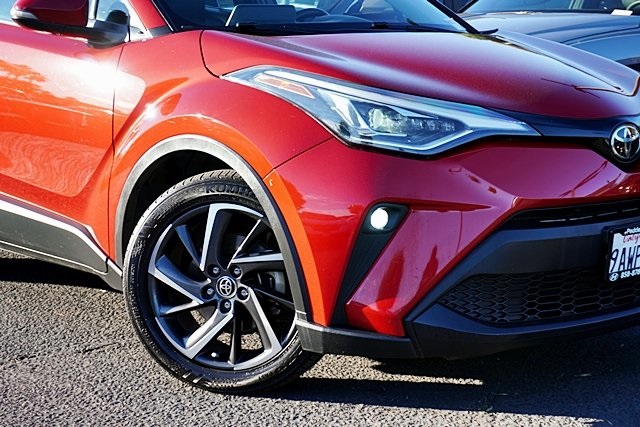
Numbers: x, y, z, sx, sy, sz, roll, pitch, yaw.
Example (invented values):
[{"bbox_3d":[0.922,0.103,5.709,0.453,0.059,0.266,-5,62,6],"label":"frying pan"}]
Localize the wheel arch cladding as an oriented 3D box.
[{"bbox_3d":[-0.335,0.014,3.827,0.110,0.500,0.850,-7,12,-44],"label":"wheel arch cladding"}]

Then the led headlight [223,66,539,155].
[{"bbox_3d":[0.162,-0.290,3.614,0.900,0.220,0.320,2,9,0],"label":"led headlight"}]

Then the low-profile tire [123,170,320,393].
[{"bbox_3d":[-0.255,0.210,3.884,0.680,0.675,0.228,4,7,19],"label":"low-profile tire"}]

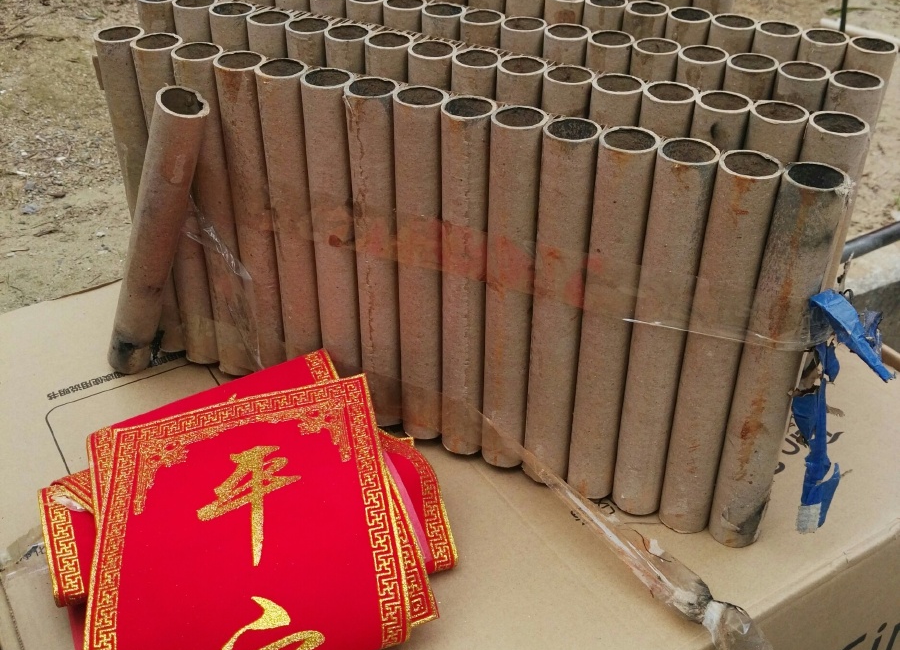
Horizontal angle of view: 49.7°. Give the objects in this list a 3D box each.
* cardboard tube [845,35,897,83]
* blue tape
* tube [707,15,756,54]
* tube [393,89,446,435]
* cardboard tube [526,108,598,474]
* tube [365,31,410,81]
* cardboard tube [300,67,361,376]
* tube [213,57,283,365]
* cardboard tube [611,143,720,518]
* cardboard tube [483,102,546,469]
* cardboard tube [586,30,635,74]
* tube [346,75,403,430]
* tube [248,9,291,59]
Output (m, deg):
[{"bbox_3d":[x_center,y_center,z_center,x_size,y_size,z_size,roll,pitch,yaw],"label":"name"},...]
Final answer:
[{"bbox_3d":[0.329,-0.096,0.835,0.036,0.294,0.036,15,39,21],"label":"cardboard tube"},{"bbox_3d":[0.258,0.066,0.664,0.060,0.188,0.045,17,39,21],"label":"blue tape"},{"bbox_3d":[0.231,-0.127,0.878,0.037,0.295,0.037,17,39,21],"label":"tube"},{"bbox_3d":[-0.022,-0.035,0.745,0.037,0.295,0.037,0,36,0],"label":"tube"},{"bbox_3d":[0.079,-0.005,0.704,0.037,0.295,0.037,0,35,0],"label":"cardboard tube"},{"bbox_3d":[-0.049,-0.098,0.826,0.036,0.294,0.036,17,39,20],"label":"tube"},{"bbox_3d":[-0.089,-0.054,0.761,0.036,0.294,0.036,1,36,-1],"label":"cardboard tube"},{"bbox_3d":[-0.157,-0.075,0.798,0.037,0.295,0.037,17,39,21],"label":"tube"},{"bbox_3d":[0.145,0.015,0.671,0.036,0.294,0.036,16,39,21],"label":"cardboard tube"},{"bbox_3d":[0.045,-0.014,0.710,0.036,0.294,0.036,0,36,0],"label":"cardboard tube"},{"bbox_3d":[0.125,-0.103,0.843,0.037,0.295,0.037,17,39,21],"label":"cardboard tube"},{"bbox_3d":[-0.056,-0.044,0.749,0.036,0.294,0.036,1,36,-1],"label":"tube"},{"bbox_3d":[-0.134,-0.116,0.793,0.034,0.271,0.034,16,39,20],"label":"tube"}]

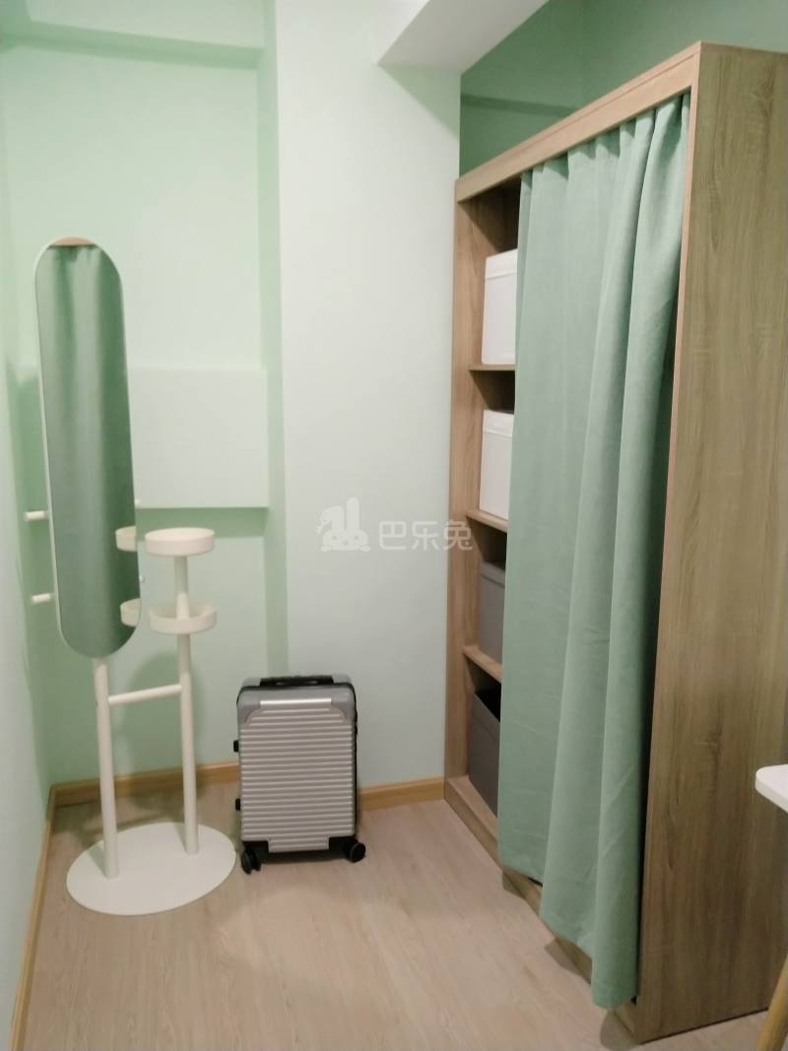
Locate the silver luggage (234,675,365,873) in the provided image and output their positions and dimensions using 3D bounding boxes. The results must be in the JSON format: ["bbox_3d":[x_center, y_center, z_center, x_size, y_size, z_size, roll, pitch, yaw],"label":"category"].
[{"bbox_3d":[-0.293,0.728,2.478,0.350,0.540,0.220,-1,9,-10],"label":"silver luggage"}]

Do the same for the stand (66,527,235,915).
[{"bbox_3d":[-0.708,0.523,2.358,0.480,0.975,0.480,-5,11,-33],"label":"stand"}]

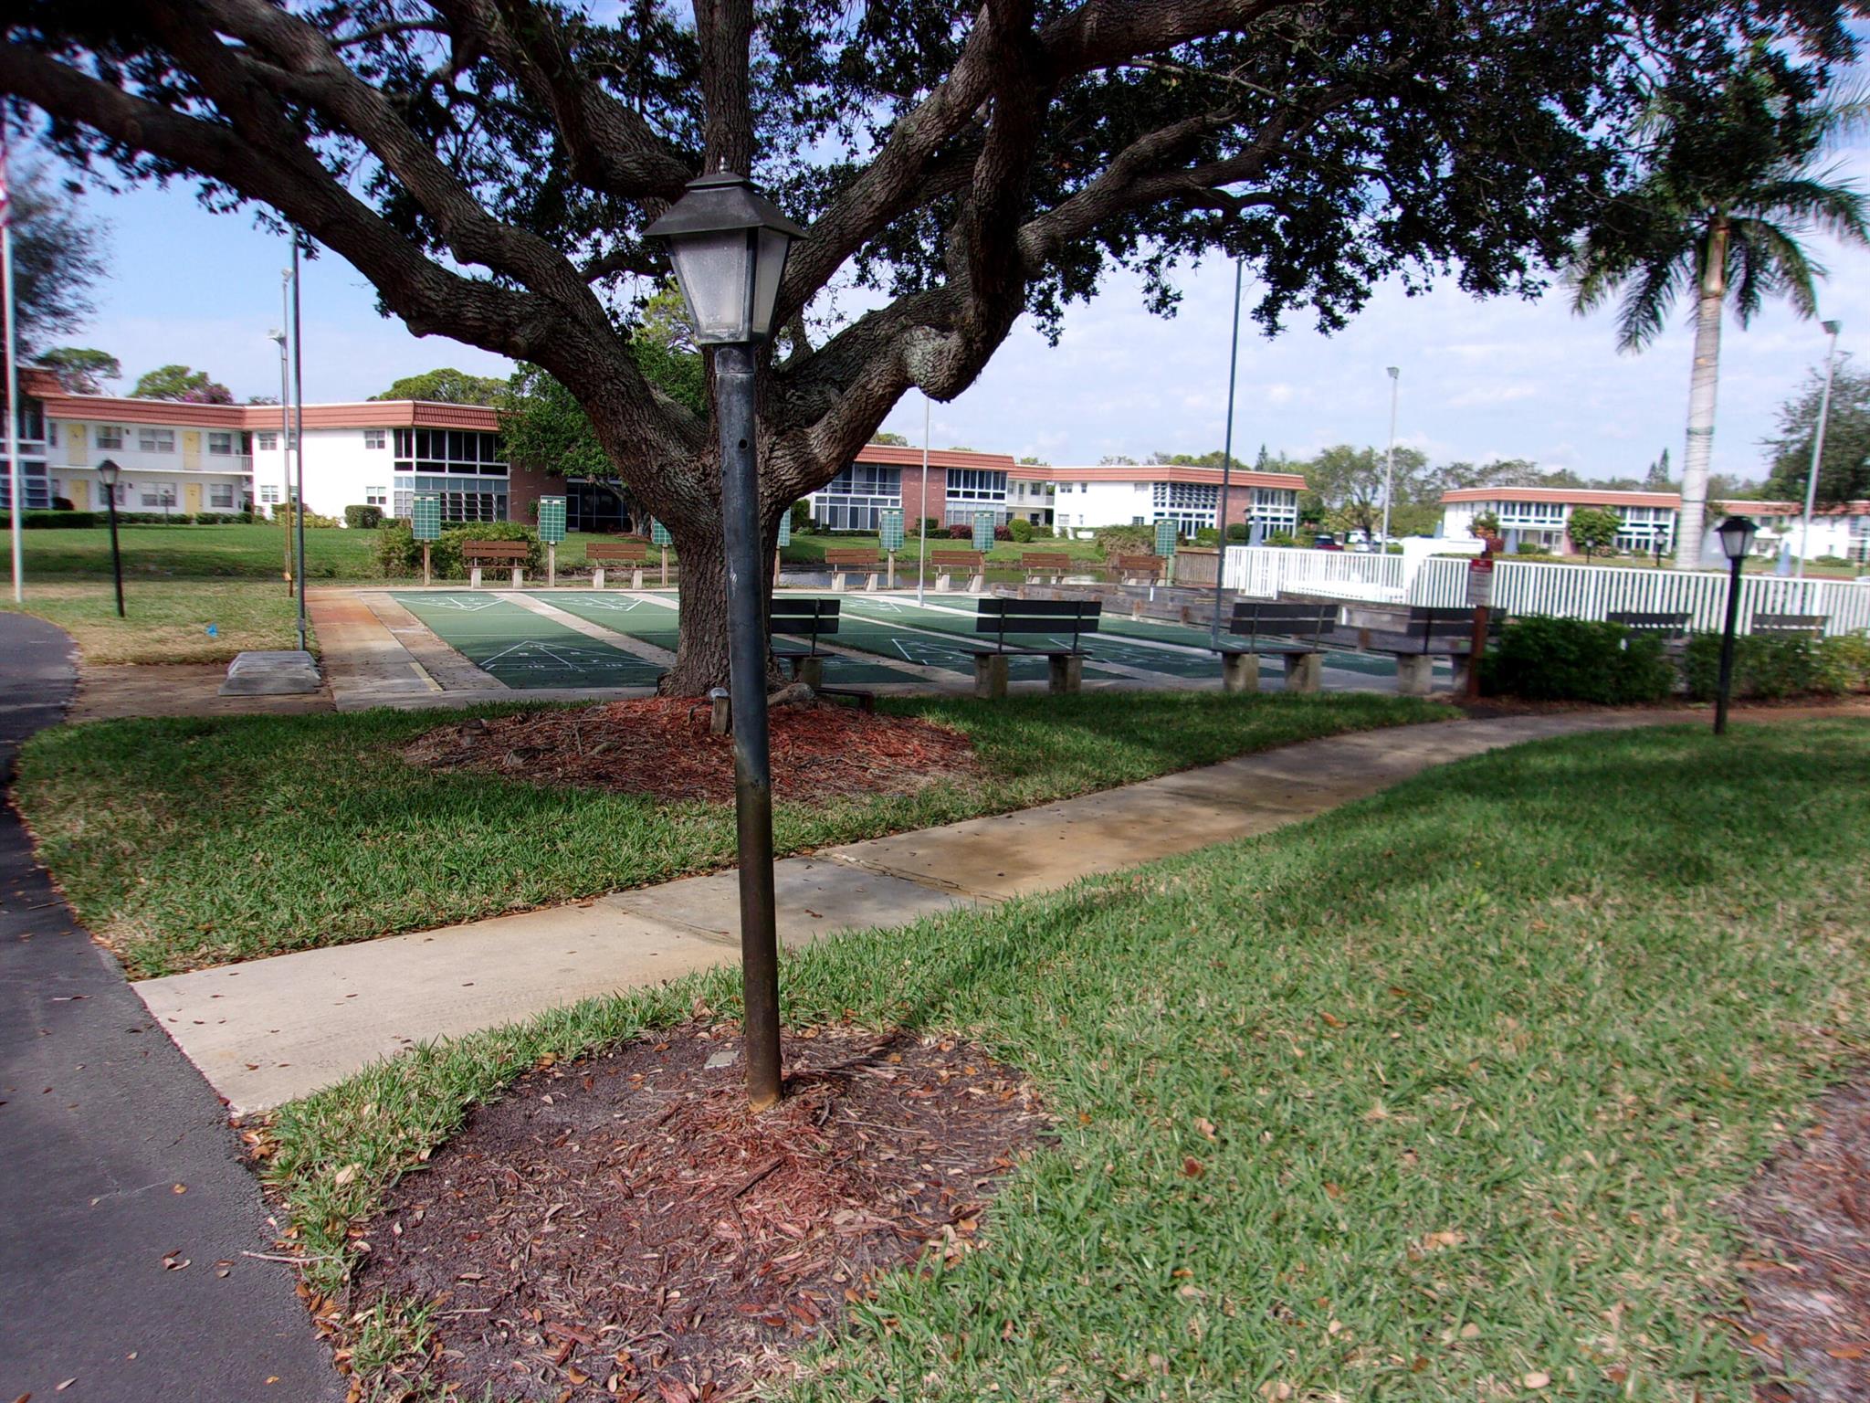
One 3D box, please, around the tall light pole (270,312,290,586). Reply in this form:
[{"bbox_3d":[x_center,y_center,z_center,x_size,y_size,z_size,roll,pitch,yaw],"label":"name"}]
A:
[{"bbox_3d":[-12.270,-4.595,27.390,0.400,4.870,0.250,2,7,0],"label":"tall light pole"}]

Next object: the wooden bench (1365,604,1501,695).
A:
[{"bbox_3d":[5.471,-0.573,15.869,1.330,0.920,0.500,-1,8,-21],"label":"wooden bench"}]

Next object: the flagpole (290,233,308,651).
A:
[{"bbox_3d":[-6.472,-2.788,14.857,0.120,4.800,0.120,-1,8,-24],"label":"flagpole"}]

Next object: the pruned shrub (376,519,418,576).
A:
[{"bbox_3d":[-11.847,-3.430,32.118,1.100,1.300,1.100,-1,8,-24],"label":"pruned shrub"}]

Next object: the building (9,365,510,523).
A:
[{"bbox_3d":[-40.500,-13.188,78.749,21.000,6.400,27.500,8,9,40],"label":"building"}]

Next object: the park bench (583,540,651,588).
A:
[{"bbox_3d":[-6.402,-2.720,29.615,1.250,0.920,0.540,-1,8,-24],"label":"park bench"}]

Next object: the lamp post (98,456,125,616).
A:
[{"bbox_3d":[-11.618,-2.309,20.676,0.290,2.230,0.290,-1,8,-24],"label":"lamp post"}]

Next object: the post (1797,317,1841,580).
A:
[{"bbox_3d":[15.939,-3.902,26.500,0.350,5.900,0.350,-1,8,-24],"label":"post"}]

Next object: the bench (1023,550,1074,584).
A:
[{"bbox_3d":[2.673,-2.929,33.664,1.250,0.920,0.540,-1,8,-24],"label":"bench"}]

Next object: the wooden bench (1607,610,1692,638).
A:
[{"bbox_3d":[7.752,-0.574,16.271,1.270,0.910,0.530,-1,8,-24],"label":"wooden bench"}]

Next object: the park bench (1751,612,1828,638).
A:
[{"bbox_3d":[10.095,-0.582,17.612,1.340,0.920,0.500,-1,8,-19],"label":"park bench"}]

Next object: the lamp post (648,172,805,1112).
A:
[{"bbox_3d":[-0.434,-0.095,3.312,0.270,2.120,0.270,0,8,13],"label":"lamp post"}]

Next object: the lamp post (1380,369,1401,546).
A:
[{"bbox_3d":[11.507,-5.466,37.000,0.330,5.900,0.330,-1,8,-24],"label":"lamp post"}]

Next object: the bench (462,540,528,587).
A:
[{"bbox_3d":[-8.878,-2.765,29.570,1.260,0.920,0.500,-1,8,-24],"label":"bench"}]

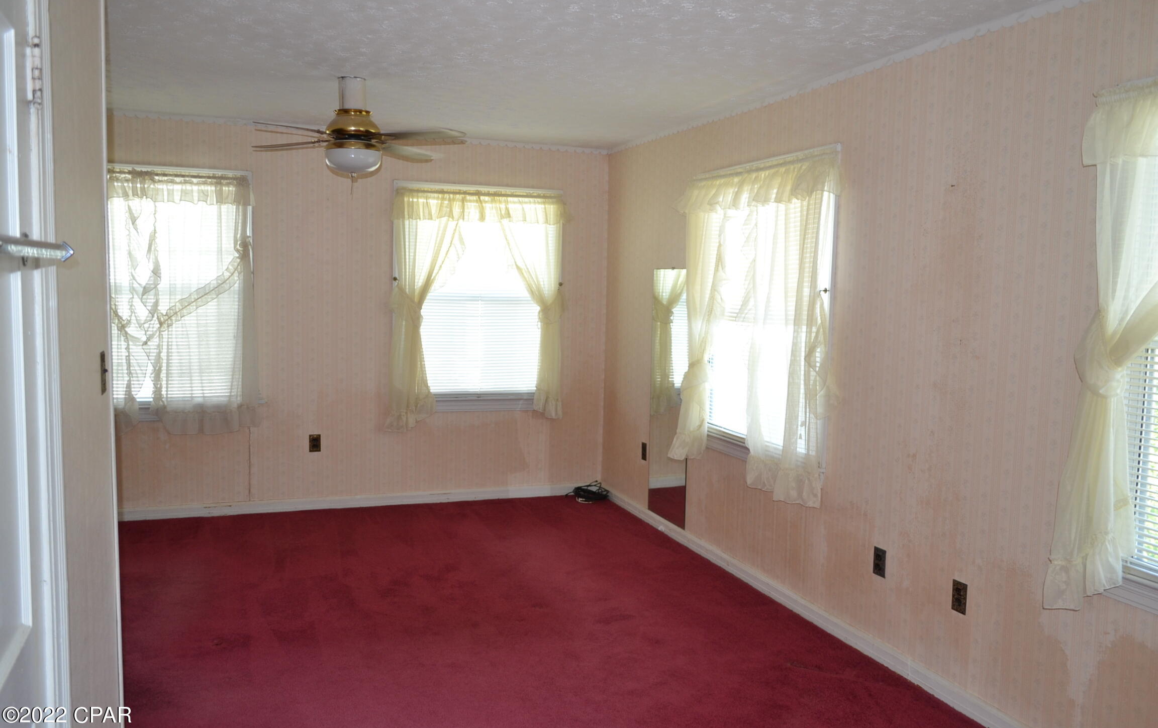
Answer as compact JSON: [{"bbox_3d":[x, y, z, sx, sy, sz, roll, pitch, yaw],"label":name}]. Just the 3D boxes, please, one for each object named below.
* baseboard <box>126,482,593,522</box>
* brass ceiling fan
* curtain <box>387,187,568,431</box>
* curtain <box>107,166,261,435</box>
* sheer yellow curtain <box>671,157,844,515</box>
[{"bbox_3d":[-1.398,0.903,5.717,3.255,0.080,0.019,0,6,-19],"label":"baseboard"},{"bbox_3d":[-1.057,-1.103,4.042,1.100,0.441,1.100,-1,6,-21],"label":"brass ceiling fan"},{"bbox_3d":[-0.660,-0.357,5.772,1.200,1.585,0.130,0,6,-19],"label":"curtain"},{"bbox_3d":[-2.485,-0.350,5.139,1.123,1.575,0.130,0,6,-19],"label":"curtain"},{"bbox_3d":[0.810,-0.191,4.372,0.130,1.583,1.440,-1,6,-21],"label":"sheer yellow curtain"}]

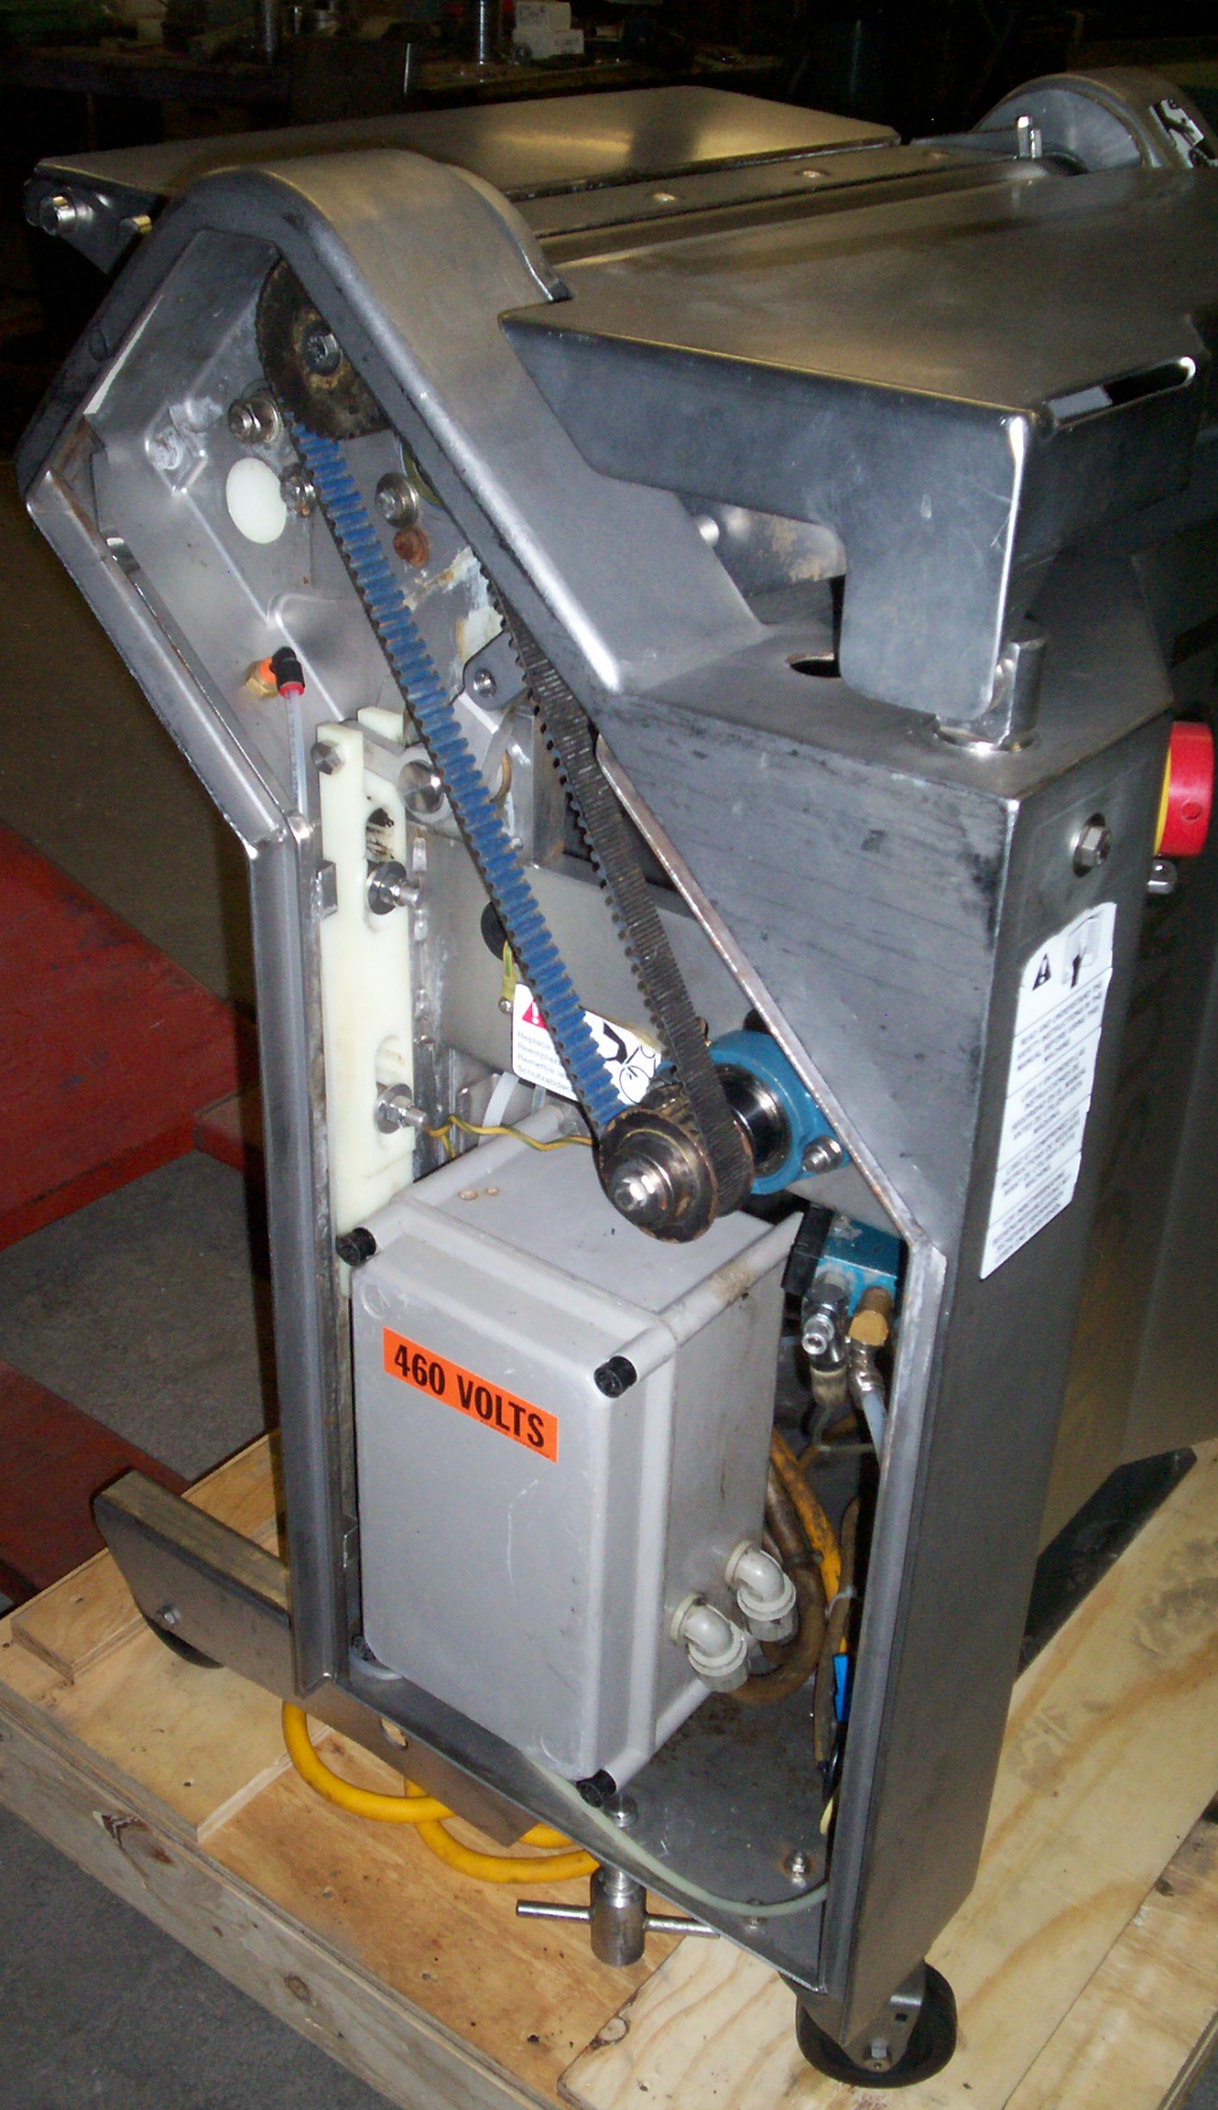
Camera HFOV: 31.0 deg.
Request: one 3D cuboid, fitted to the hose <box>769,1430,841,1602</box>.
[{"bbox_3d":[0.108,0.252,1.201,0.048,0.095,0.035,22,35,31],"label":"hose"}]

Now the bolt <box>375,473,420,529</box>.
[{"bbox_3d":[-0.096,-0.251,0.997,0.025,0.025,0.009,22,35,31],"label":"bolt"}]

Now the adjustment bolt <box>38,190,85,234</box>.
[{"bbox_3d":[-0.274,-0.421,1.098,0.019,0.019,0.013,22,35,31],"label":"adjustment bolt"}]

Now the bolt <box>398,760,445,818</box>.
[{"bbox_3d":[-0.087,-0.124,1.029,0.026,0.026,0.010,22,35,31],"label":"bolt"}]

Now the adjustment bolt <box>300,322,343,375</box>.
[{"bbox_3d":[-0.123,-0.301,0.936,0.021,0.021,0.012,22,36,31],"label":"adjustment bolt"}]

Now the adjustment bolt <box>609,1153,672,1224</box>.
[{"bbox_3d":[0.012,0.062,0.986,0.033,0.033,0.019,22,36,31],"label":"adjustment bolt"}]

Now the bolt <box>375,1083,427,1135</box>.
[{"bbox_3d":[-0.102,0.030,1.113,0.024,0.025,0.025,22,36,31],"label":"bolt"}]

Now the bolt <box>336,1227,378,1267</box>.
[{"bbox_3d":[-0.129,0.097,1.116,0.017,0.017,0.014,22,35,31],"label":"bolt"}]

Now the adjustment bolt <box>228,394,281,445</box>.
[{"bbox_3d":[-0.166,-0.297,1.025,0.024,0.024,0.018,22,36,31],"label":"adjustment bolt"}]

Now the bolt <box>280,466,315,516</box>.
[{"bbox_3d":[-0.146,-0.265,1.032,0.022,0.022,0.010,22,35,31],"label":"bolt"}]

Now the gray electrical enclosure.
[{"bbox_3d":[-0.019,0.213,1.187,0.181,0.288,0.166,22,36,31],"label":"gray electrical enclosure"}]

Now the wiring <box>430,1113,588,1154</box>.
[{"bbox_3d":[-0.053,0.042,1.159,0.095,0.028,0.030,4,30,4],"label":"wiring"}]

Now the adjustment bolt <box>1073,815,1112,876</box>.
[{"bbox_3d":[0.182,-0.078,0.824,0.008,0.022,0.022,22,35,31],"label":"adjustment bolt"}]

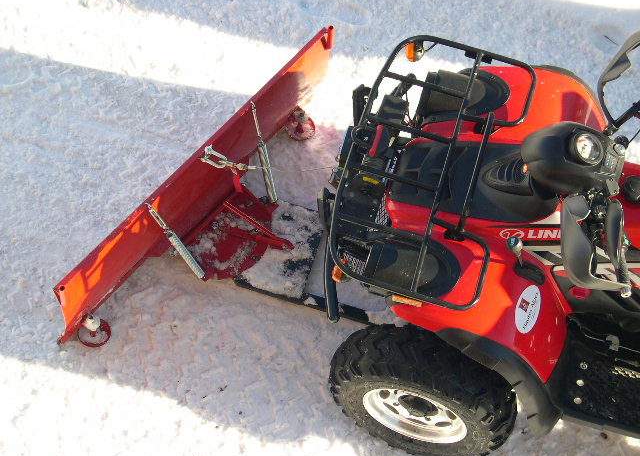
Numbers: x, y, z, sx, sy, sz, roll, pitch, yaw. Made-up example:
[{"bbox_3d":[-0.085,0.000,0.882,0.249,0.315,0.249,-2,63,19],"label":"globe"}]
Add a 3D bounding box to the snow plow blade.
[{"bbox_3d":[-0.366,-0.141,4.683,0.180,0.380,1.480,31,58,19],"label":"snow plow blade"}]

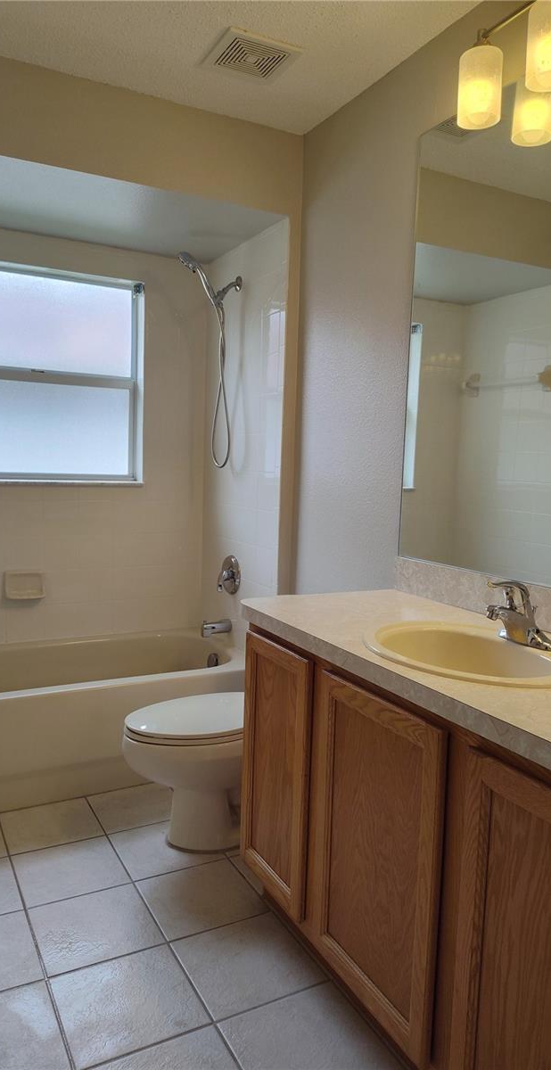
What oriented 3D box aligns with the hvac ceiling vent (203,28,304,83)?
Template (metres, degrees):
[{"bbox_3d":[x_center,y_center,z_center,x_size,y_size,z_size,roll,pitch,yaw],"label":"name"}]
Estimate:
[{"bbox_3d":[-0.072,-1.468,2.181,0.240,0.018,0.222,-1,5,-27],"label":"hvac ceiling vent"}]

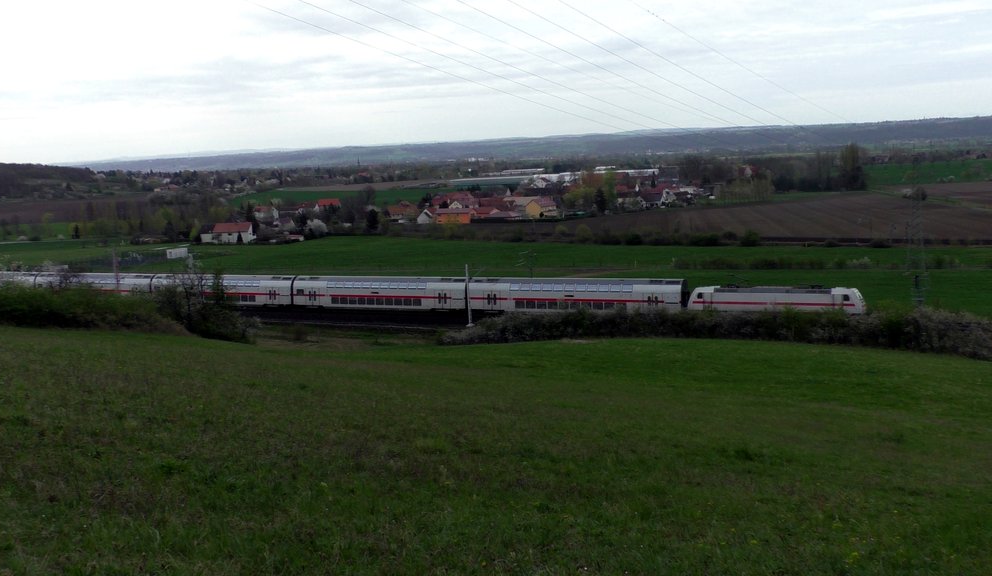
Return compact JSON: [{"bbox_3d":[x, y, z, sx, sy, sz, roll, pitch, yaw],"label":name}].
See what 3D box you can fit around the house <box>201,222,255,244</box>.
[{"bbox_3d":[-99.480,-20.380,383.000,17.800,7.400,8.500,-3,8,4],"label":"house"}]

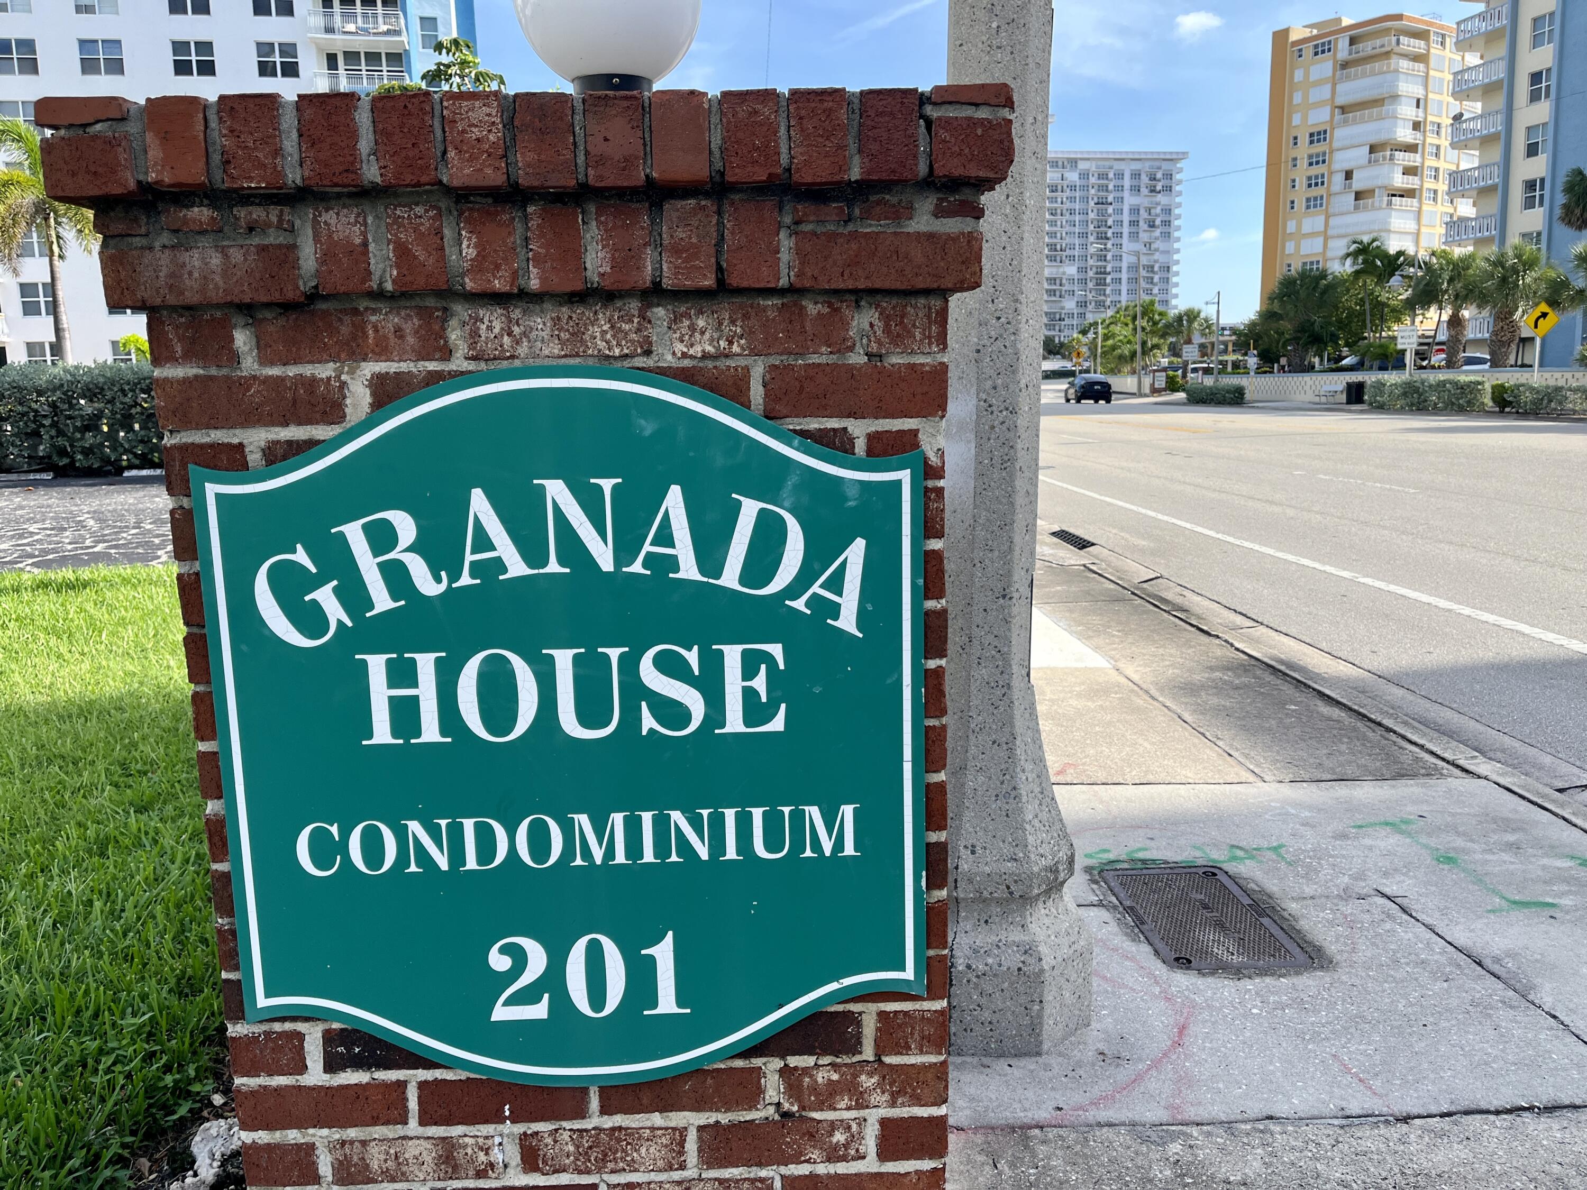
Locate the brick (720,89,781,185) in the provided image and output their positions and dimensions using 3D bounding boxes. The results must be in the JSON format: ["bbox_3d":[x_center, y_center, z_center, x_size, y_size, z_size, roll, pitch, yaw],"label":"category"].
[{"bbox_3d":[-0.045,-0.474,1.286,0.057,0.089,0.195,-2,10,-1],"label":"brick"}]

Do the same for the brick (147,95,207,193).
[{"bbox_3d":[-0.622,-0.474,1.298,0.059,0.086,0.201,-1,10,-1],"label":"brick"}]

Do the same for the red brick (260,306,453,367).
[{"bbox_3d":[-0.473,-0.284,1.323,0.203,0.057,0.092,-2,9,-1],"label":"red brick"}]

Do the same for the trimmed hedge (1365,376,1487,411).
[{"bbox_3d":[18.808,-6.100,35.621,1.100,1.060,4.575,-2,10,-2],"label":"trimmed hedge"}]

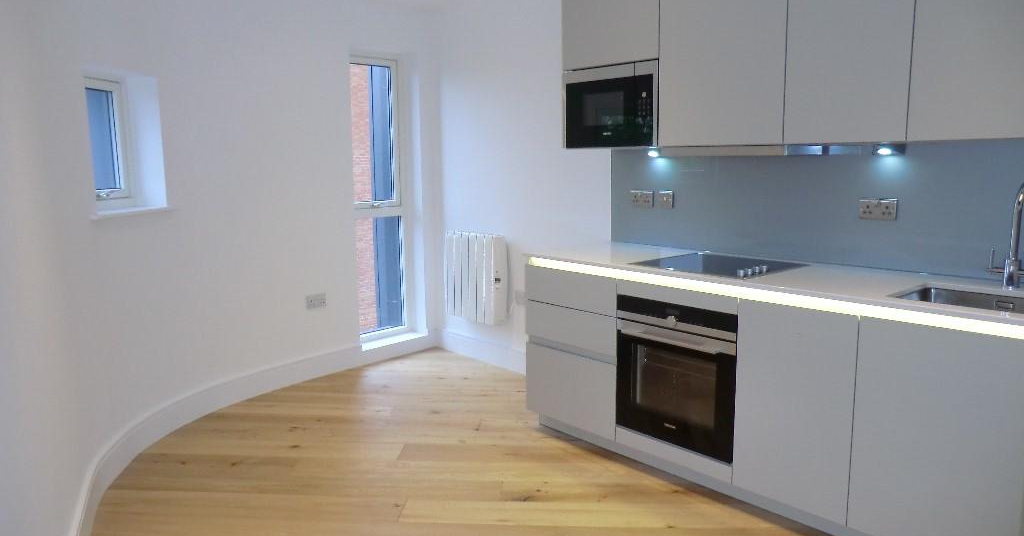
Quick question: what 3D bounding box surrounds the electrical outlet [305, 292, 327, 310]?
[{"bbox_3d":[-1.269,0.221,4.605,0.012,0.086,0.146,7,12,41],"label":"electrical outlet"}]

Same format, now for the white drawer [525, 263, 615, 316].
[{"bbox_3d":[0.465,0.071,3.560,0.530,0.176,0.597,-9,12,-41],"label":"white drawer"}]

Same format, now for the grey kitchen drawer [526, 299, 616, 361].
[{"bbox_3d":[0.482,0.256,3.601,0.560,0.195,0.596,-9,12,-41],"label":"grey kitchen drawer"}]

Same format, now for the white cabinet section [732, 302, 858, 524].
[{"bbox_3d":[1.239,0.474,2.793,0.584,0.765,0.450,-9,12,-41],"label":"white cabinet section"}]

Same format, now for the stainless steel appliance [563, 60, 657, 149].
[{"bbox_3d":[0.588,-0.798,3.549,0.331,0.390,0.594,-9,12,-41],"label":"stainless steel appliance"}]

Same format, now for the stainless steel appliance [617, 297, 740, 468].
[{"bbox_3d":[0.871,0.419,3.166,0.560,0.603,0.597,-9,12,-41],"label":"stainless steel appliance"}]

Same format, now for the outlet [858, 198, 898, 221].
[{"bbox_3d":[1.489,-0.234,2.885,0.012,0.086,0.146,-9,12,-41],"label":"outlet"}]

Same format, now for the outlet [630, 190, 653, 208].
[{"bbox_3d":[0.693,-0.362,3.766,0.012,0.086,0.146,-9,12,-41],"label":"outlet"}]

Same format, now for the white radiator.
[{"bbox_3d":[-0.236,0.059,4.808,0.100,0.582,0.585,-9,12,-41],"label":"white radiator"}]

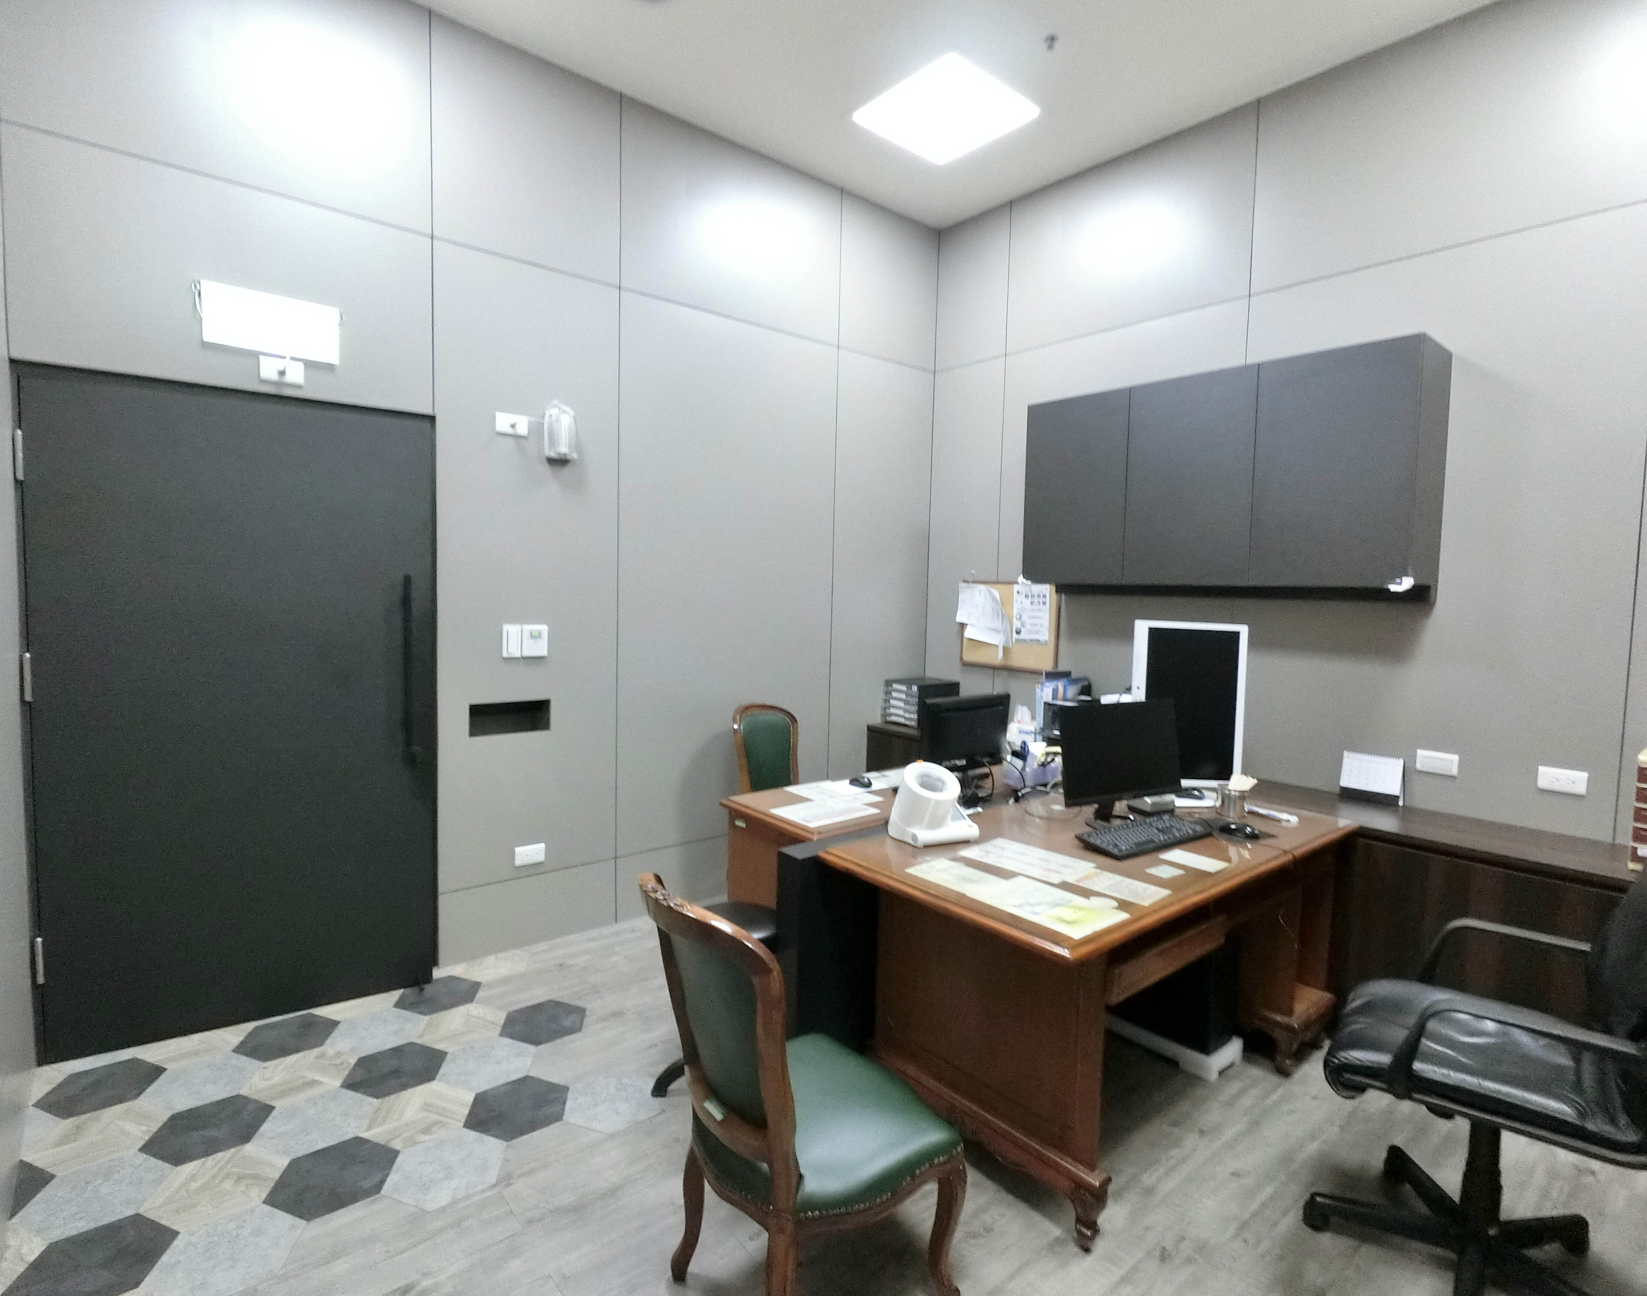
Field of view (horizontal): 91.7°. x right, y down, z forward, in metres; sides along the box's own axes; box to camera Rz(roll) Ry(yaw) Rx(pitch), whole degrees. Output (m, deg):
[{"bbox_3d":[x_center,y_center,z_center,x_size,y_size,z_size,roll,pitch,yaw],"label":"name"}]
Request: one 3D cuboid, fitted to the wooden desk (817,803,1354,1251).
[{"bbox_3d":[0.831,0.936,2.381,1.552,0.765,0.793,-2,4,-40],"label":"wooden desk"}]

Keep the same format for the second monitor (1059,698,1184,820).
[{"bbox_3d":[0.904,0.355,2.479,0.475,0.386,0.180,-1,4,-25],"label":"second monitor"}]

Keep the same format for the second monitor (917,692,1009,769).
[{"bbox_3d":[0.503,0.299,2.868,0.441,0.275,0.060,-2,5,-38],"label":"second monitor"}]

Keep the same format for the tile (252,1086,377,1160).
[{"bbox_3d":[-1.383,1.299,2.179,0.298,0.012,0.258,-2,4,-40],"label":"tile"}]

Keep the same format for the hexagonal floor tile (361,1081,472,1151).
[{"bbox_3d":[-1.121,1.301,2.218,0.298,0.012,0.258,-2,4,-40],"label":"hexagonal floor tile"}]

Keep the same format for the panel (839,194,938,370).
[{"bbox_3d":[0.363,-1.963,4.337,0.710,0.801,0.020,-2,4,-38],"label":"panel"}]

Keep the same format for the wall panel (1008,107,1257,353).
[{"bbox_3d":[1.387,-1.901,3.764,0.020,0.775,1.200,-2,5,-43],"label":"wall panel"}]

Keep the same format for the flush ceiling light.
[{"bbox_3d":[0.524,-2.283,3.419,0.570,0.040,0.570,-2,5,-38],"label":"flush ceiling light"}]

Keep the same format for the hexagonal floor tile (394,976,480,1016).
[{"bbox_3d":[-1.406,1.267,2.914,0.304,0.010,0.264,-2,5,-40],"label":"hexagonal floor tile"}]

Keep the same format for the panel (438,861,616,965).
[{"bbox_3d":[-1.199,1.077,3.293,0.739,0.293,0.020,-2,5,-40],"label":"panel"}]

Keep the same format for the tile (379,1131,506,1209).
[{"bbox_3d":[-0.947,1.313,2.014,0.308,0.010,0.267,-2,5,-41],"label":"tile"}]

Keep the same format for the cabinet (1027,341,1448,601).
[{"bbox_3d":[1.590,-0.662,3.330,0.350,0.860,1.510,-2,5,-43],"label":"cabinet"}]

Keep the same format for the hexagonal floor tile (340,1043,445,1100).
[{"bbox_3d":[-1.297,1.287,2.425,0.298,0.012,0.258,-2,4,-40],"label":"hexagonal floor tile"}]

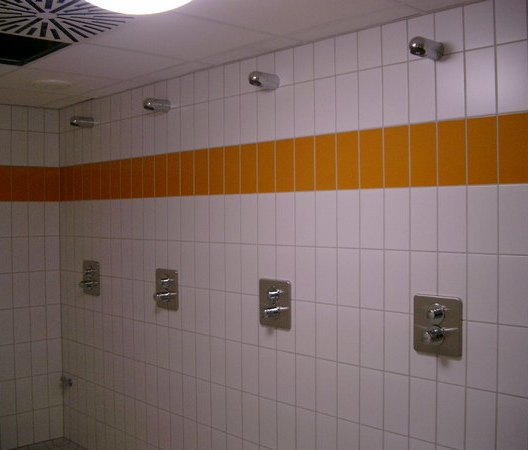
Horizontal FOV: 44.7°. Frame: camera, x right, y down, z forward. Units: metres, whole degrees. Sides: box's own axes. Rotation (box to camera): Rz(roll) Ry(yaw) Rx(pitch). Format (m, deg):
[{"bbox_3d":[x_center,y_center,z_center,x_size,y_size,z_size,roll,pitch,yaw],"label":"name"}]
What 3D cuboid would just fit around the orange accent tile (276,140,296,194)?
[{"bbox_3d":[0.101,-0.272,2.957,0.010,0.244,0.120,-1,1,-44],"label":"orange accent tile"}]

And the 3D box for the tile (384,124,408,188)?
[{"bbox_3d":[0.526,-0.266,2.527,0.010,0.244,0.120,-1,1,-44],"label":"tile"}]

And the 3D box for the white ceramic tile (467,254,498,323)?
[{"bbox_3d":[0.780,0.226,2.280,0.010,0.244,0.120,-1,1,-44],"label":"white ceramic tile"}]

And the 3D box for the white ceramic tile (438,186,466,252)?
[{"bbox_3d":[0.688,-0.019,2.341,0.010,0.242,0.118,-1,1,-44],"label":"white ceramic tile"}]

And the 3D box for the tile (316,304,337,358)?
[{"bbox_3d":[0.271,0.459,2.758,0.010,0.240,0.118,-1,1,-44],"label":"tile"}]

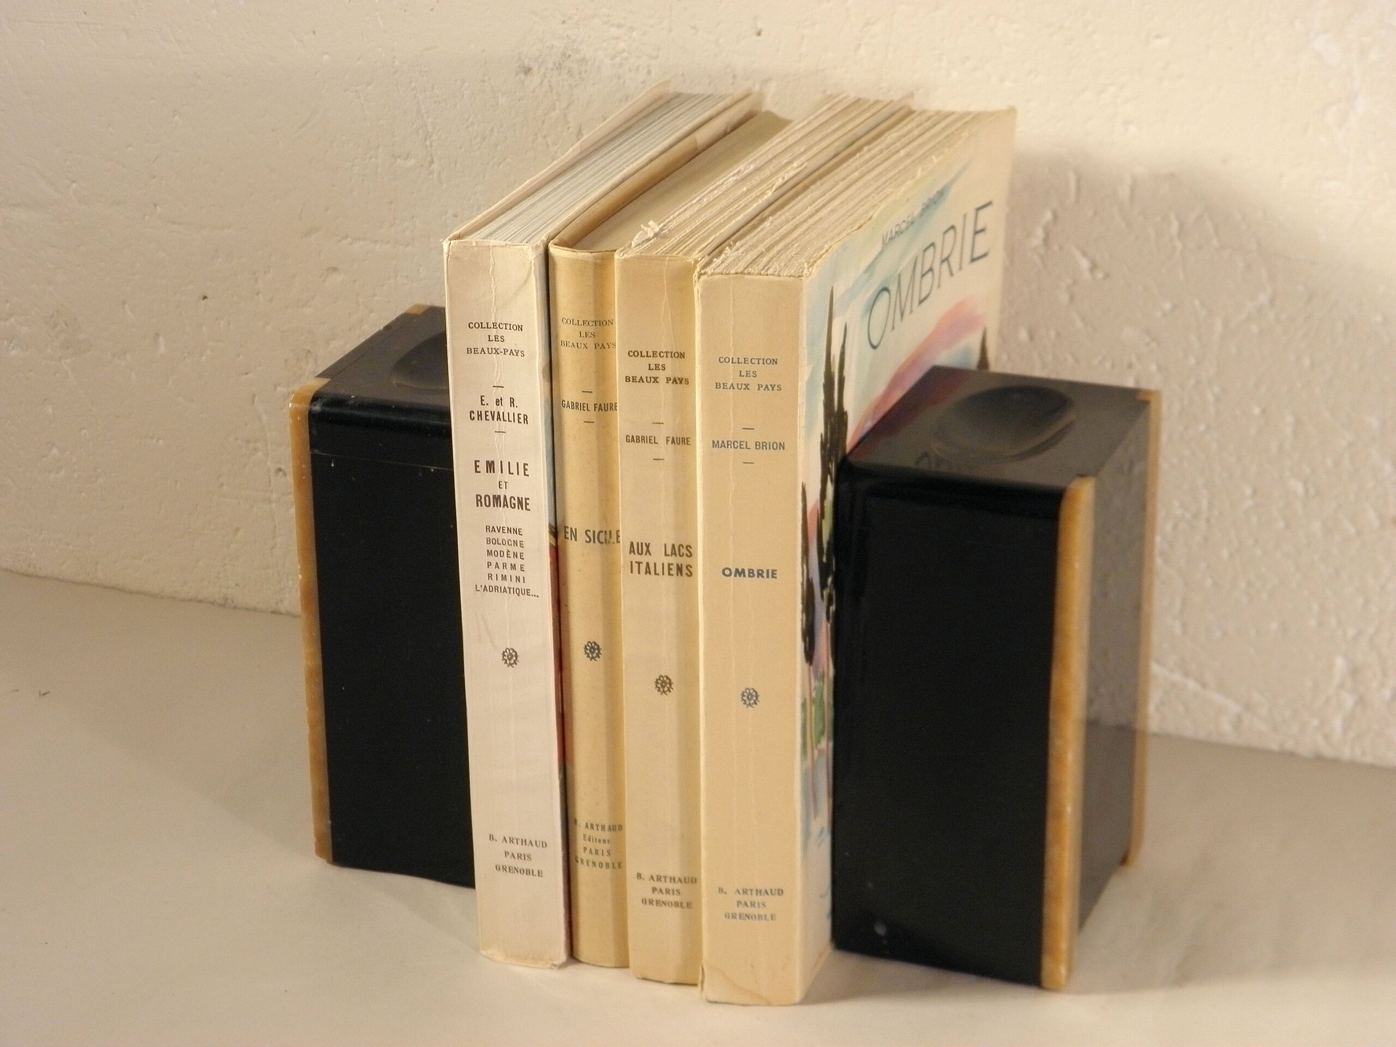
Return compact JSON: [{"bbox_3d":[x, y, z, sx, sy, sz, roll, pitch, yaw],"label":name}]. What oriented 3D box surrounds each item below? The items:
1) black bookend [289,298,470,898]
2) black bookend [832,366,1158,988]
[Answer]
[{"bbox_3d":[-0.070,0.022,0.987,0.068,0.150,0.087,8,24,19],"label":"black bookend"},{"bbox_3d":[0.086,0.043,0.931,0.068,0.150,0.087,8,24,20],"label":"black bookend"}]

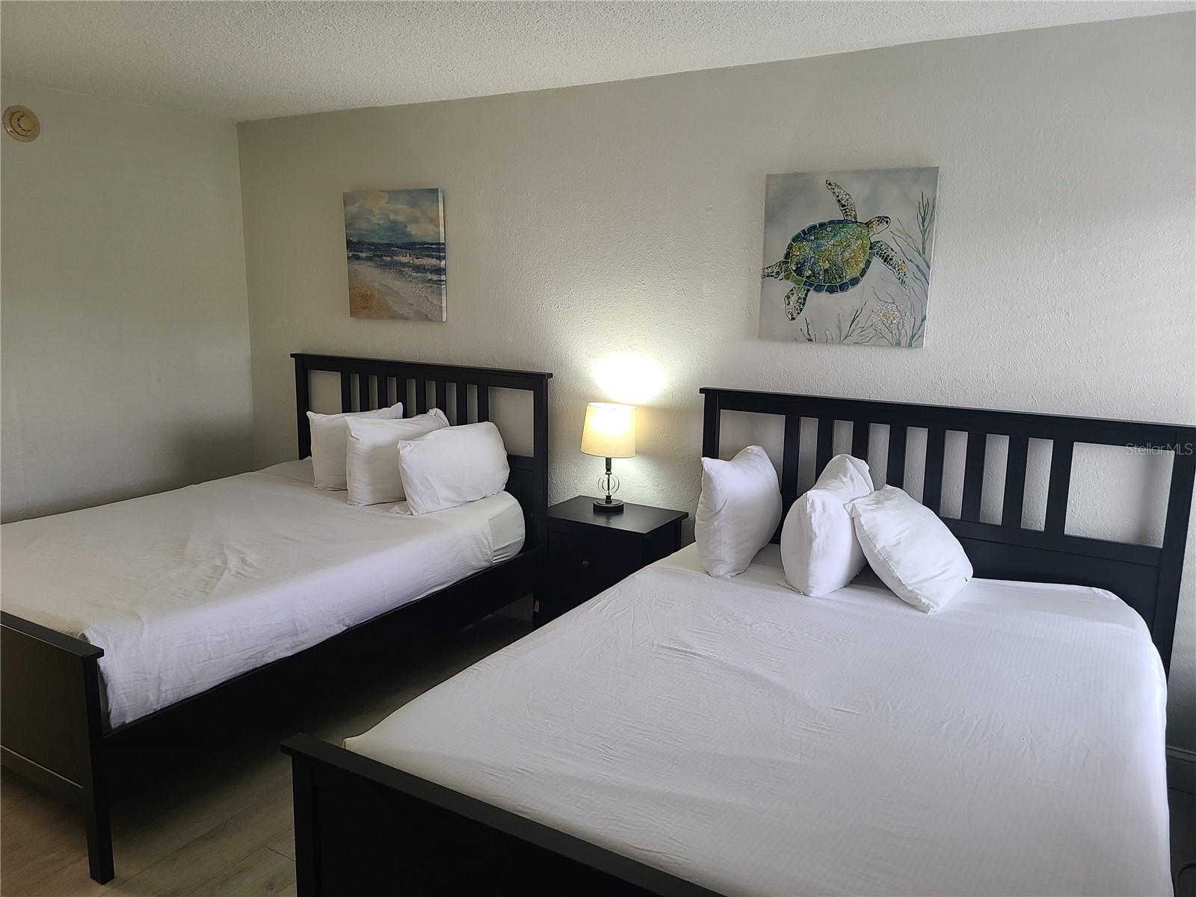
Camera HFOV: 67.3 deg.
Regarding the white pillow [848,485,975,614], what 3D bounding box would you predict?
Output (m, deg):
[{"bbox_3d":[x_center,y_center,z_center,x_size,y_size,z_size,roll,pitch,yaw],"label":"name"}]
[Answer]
[{"bbox_3d":[1.018,0.310,2.919,0.200,0.400,0.480,-41,-15,32],"label":"white pillow"}]

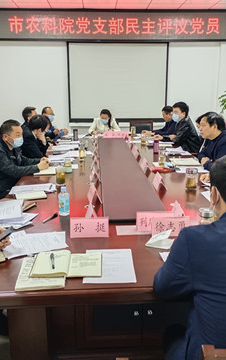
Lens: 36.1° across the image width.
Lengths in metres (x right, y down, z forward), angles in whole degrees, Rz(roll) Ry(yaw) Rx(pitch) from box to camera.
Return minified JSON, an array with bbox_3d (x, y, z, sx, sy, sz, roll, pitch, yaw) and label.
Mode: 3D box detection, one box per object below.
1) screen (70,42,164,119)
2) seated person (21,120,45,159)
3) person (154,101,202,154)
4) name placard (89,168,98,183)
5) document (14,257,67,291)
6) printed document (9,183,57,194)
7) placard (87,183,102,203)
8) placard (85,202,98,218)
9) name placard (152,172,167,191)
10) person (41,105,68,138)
[{"bbox_3d":[0.101,-1.901,6.804,1.967,1.530,0.060,-1,15,-3],"label":"screen"},{"bbox_3d":[-0.786,-0.121,3.982,0.620,1.240,0.500,-1,14,-2],"label":"seated person"},{"bbox_3d":[0.940,-0.383,4.800,0.780,1.330,0.550,-2,14,-7],"label":"person"},{"bbox_3d":[-0.154,-0.045,2.958,0.076,0.089,0.200,-2,14,-7],"label":"name placard"},{"bbox_3d":[-0.293,0.383,1.454,0.186,0.012,0.257,-2,15,-7],"label":"document"},{"bbox_3d":[-0.612,0.073,2.667,0.300,0.012,0.215,-4,15,-16],"label":"printed document"},{"bbox_3d":[-0.128,0.095,2.420,0.080,0.092,0.200,-2,14,-9],"label":"placard"},{"bbox_3d":[-0.120,0.206,1.984,0.080,0.092,0.200,-2,14,-7],"label":"placard"},{"bbox_3d":[0.372,0.010,2.729,0.076,0.089,0.200,-1,14,-3],"label":"name placard"},{"bbox_3d":[-0.918,-0.515,5.507,0.640,1.250,0.520,0,14,0],"label":"person"}]

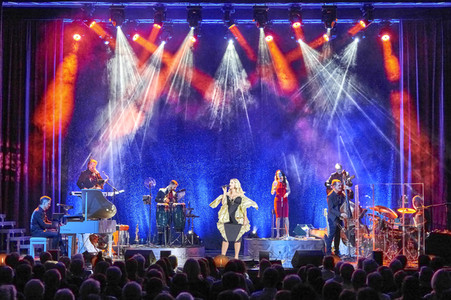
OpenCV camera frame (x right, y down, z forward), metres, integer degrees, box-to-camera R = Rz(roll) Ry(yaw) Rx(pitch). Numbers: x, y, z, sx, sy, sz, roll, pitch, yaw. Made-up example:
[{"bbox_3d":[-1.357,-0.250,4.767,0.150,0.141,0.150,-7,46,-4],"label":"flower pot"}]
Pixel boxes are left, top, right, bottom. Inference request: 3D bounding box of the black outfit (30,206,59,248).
[{"bbox_3d":[-3.969,1.742,13.800,0.660,0.970,0.500,0,-1,15],"label":"black outfit"}]

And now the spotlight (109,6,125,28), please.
[{"bbox_3d":[-2.583,-3.178,14.900,0.390,0.540,0.360,0,-1,-3],"label":"spotlight"}]

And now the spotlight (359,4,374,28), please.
[{"bbox_3d":[3.266,-3.081,14.500,0.360,0.520,0.340,-3,-5,30],"label":"spotlight"}]

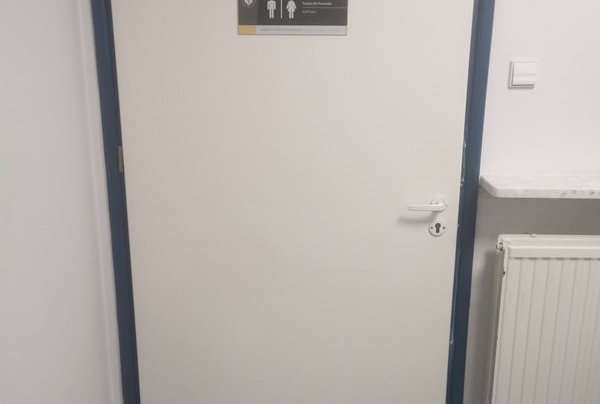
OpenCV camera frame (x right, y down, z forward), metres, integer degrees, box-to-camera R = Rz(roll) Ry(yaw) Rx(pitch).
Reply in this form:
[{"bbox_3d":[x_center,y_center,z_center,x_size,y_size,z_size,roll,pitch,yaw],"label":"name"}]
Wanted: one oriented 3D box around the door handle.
[{"bbox_3d":[0.393,0.013,1.917,0.128,0.053,0.060,0,15,1],"label":"door handle"}]

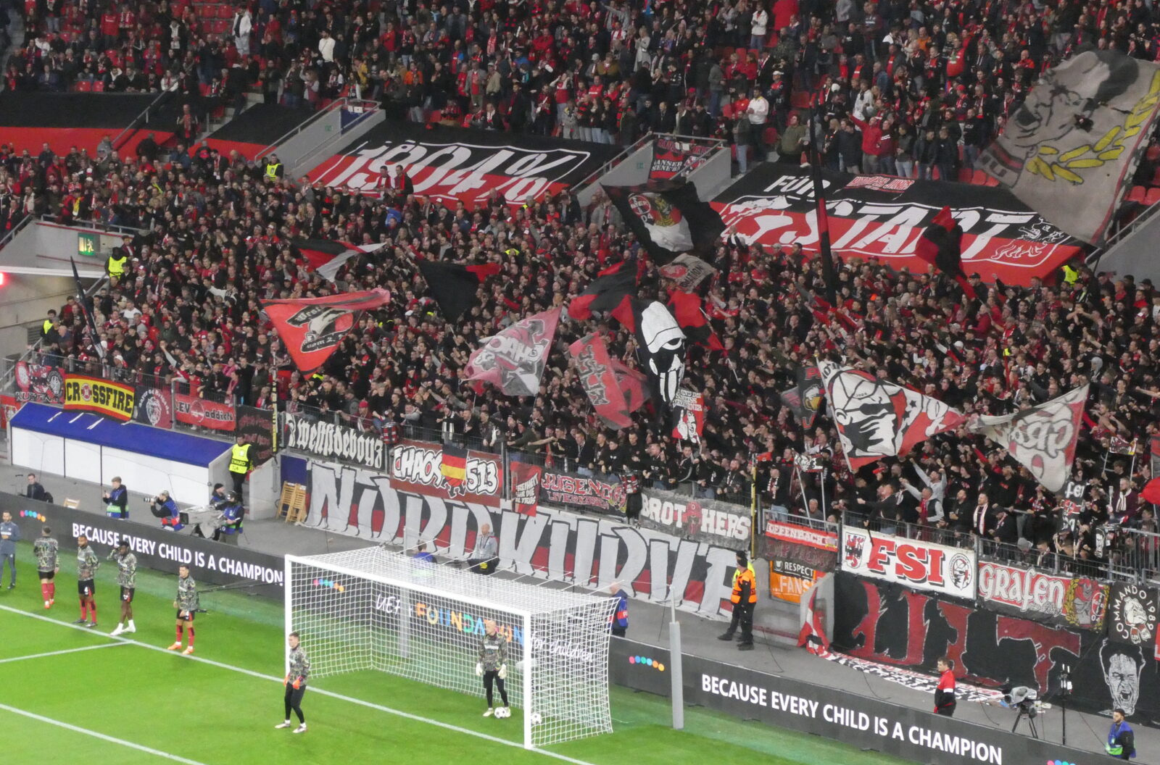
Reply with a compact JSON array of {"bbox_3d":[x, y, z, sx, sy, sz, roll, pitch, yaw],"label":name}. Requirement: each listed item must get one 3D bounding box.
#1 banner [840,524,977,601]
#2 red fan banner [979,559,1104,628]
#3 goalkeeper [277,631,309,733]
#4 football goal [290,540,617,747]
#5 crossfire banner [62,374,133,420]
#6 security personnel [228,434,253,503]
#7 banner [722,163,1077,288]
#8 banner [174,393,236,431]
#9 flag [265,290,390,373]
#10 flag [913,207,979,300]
[{"bbox_3d":[6.444,3.555,89.499,0.080,0.970,3.800,-6,10,-39],"label":"banner"},{"bbox_3d":[8.940,4.107,87.423,0.070,0.840,3.420,-7,11,-39],"label":"red fan banner"},{"bbox_3d":[-5.339,5.559,84.367,0.620,1.850,0.420,8,12,44],"label":"goalkeeper"},{"bbox_3d":[-2.464,4.897,85.344,2.220,2.560,7.560,-6,10,-39],"label":"football goal"},{"bbox_3d":[-11.996,0.391,112.419,0.080,0.830,3.150,-6,10,-39],"label":"crossfire banner"},{"bbox_3d":[-8.065,2.047,107.419,0.580,1.760,0.380,5,9,30],"label":"security personnel"},{"bbox_3d":[7.795,-4.051,111.928,3.900,0.200,13.600,-36,27,-30],"label":"banner"},{"bbox_3d":[-9.049,0.740,108.836,0.080,0.630,2.550,-6,10,-39],"label":"banner"},{"bbox_3d":[-6.007,-1.214,107.281,2.800,1.950,0.450,2,8,15],"label":"flag"},{"bbox_3d":[7.873,-2.780,97.400,1.300,1.950,0.600,3,8,19],"label":"flag"}]

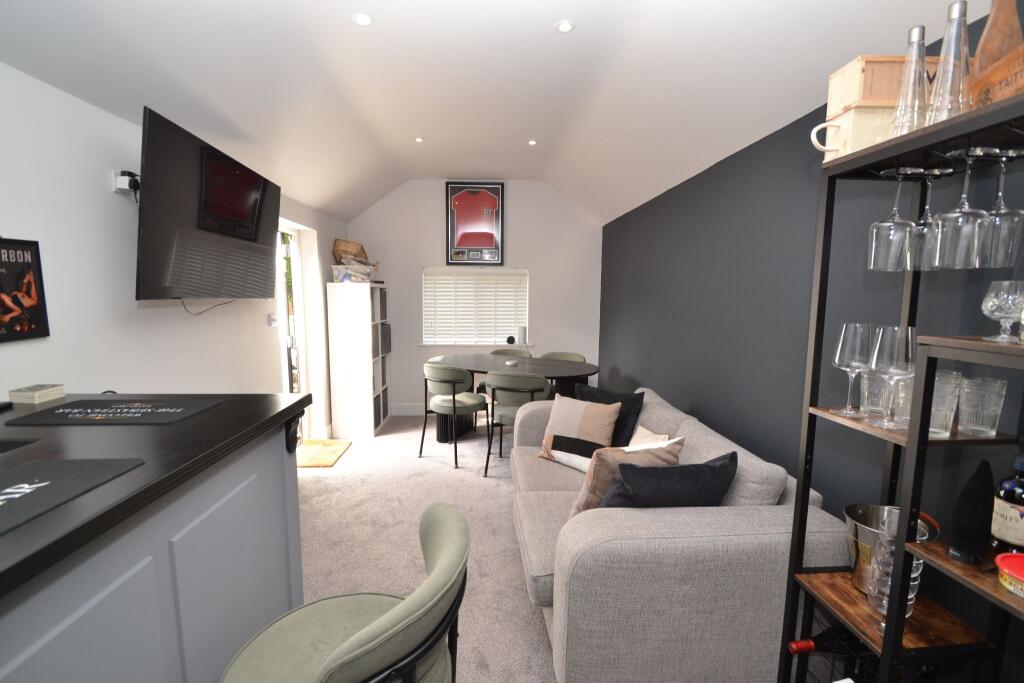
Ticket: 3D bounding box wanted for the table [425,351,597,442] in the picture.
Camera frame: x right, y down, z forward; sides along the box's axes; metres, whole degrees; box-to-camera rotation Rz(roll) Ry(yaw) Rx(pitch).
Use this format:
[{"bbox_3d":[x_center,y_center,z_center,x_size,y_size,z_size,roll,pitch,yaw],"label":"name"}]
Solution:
[{"bbox_3d":[-0.020,0.577,3.926,1.630,0.750,0.890,4,7,28],"label":"table"}]

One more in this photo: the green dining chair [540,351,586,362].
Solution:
[{"bbox_3d":[0.466,0.537,4.124,0.540,0.790,0.550,4,7,27],"label":"green dining chair"}]

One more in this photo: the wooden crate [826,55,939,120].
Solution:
[{"bbox_3d":[1.038,-0.666,1.144,0.320,0.120,0.100,0,7,-3],"label":"wooden crate"}]

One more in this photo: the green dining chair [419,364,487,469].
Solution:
[{"bbox_3d":[-0.475,0.583,3.678,0.540,0.790,0.550,4,8,32],"label":"green dining chair"}]

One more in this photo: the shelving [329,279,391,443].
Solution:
[{"bbox_3d":[-1.542,0.155,4.381,0.390,1.470,0.770,0,7,-5],"label":"shelving"}]

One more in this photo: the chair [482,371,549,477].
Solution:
[{"bbox_3d":[0.077,0.622,3.361,0.540,0.790,0.550,3,7,23],"label":"chair"}]

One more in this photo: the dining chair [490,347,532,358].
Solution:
[{"bbox_3d":[-0.063,0.517,4.281,0.540,0.790,0.550,4,7,29],"label":"dining chair"}]

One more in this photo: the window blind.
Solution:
[{"bbox_3d":[-0.391,-0.387,4.712,1.171,0.849,0.070,0,7,-3],"label":"window blind"}]

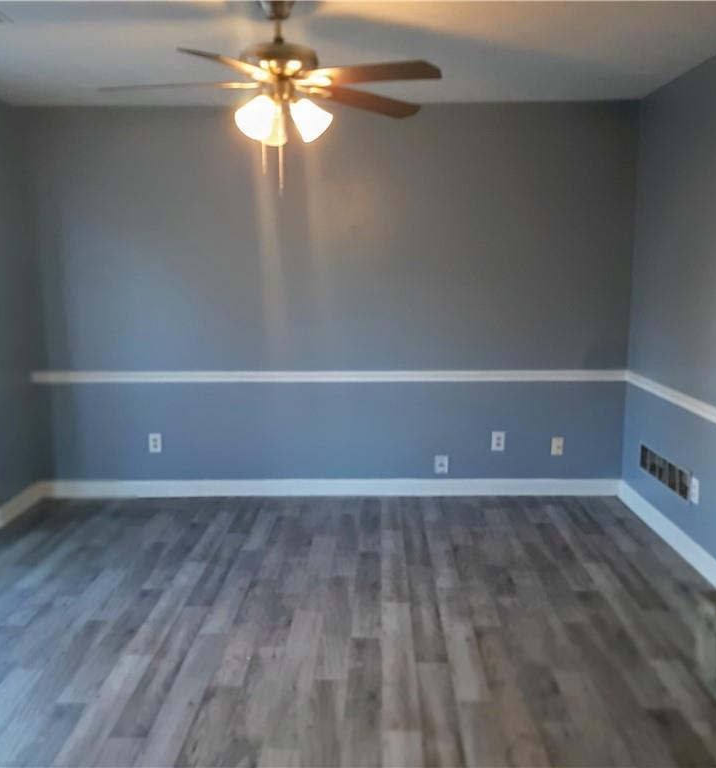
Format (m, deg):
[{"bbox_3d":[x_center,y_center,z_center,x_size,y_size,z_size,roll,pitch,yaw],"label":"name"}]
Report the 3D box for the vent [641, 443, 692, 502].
[{"bbox_3d":[1.634,0.465,4.145,0.030,0.145,0.709,0,9,1],"label":"vent"}]

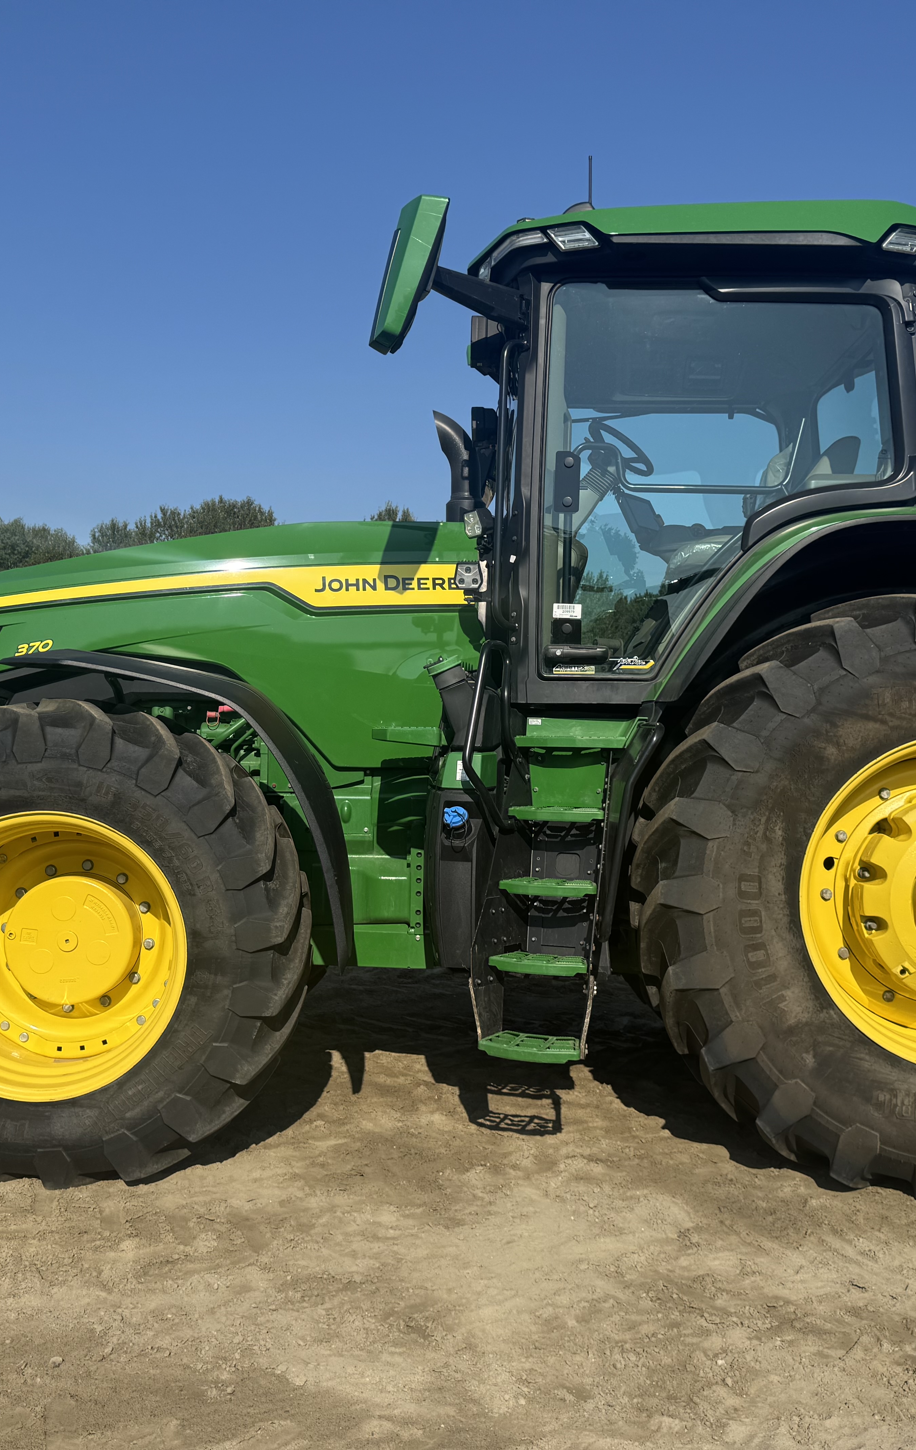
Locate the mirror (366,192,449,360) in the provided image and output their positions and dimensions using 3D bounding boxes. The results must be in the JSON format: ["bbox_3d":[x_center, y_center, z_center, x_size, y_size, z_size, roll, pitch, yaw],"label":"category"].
[{"bbox_3d":[-0.158,-1.439,4.300,0.125,0.470,0.250,18,-5,-15],"label":"mirror"}]

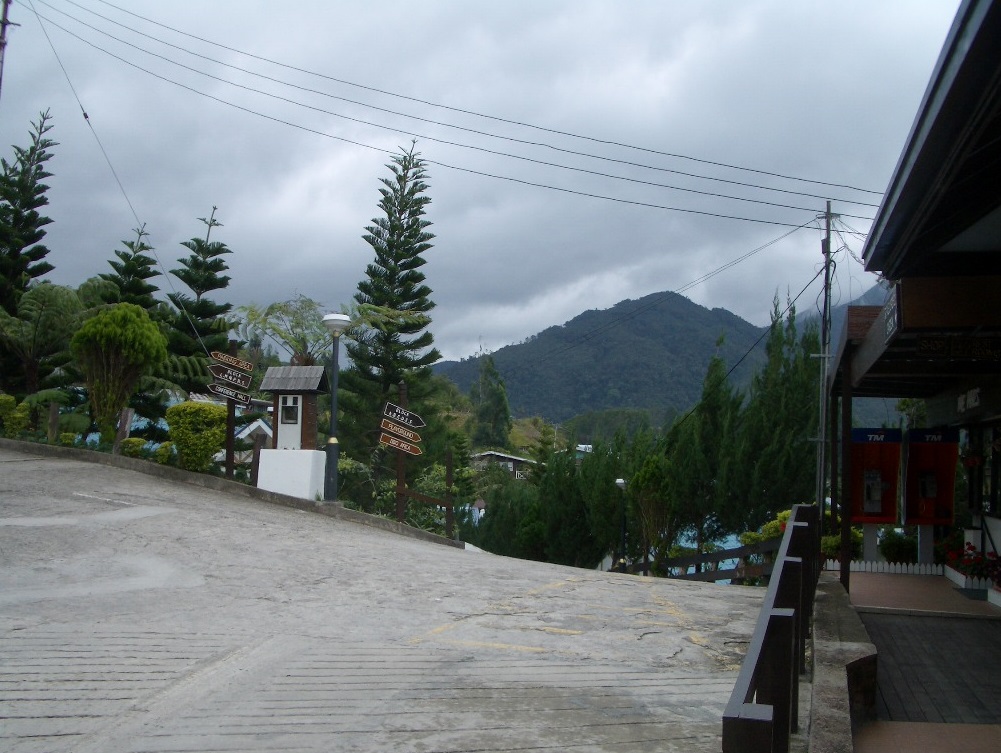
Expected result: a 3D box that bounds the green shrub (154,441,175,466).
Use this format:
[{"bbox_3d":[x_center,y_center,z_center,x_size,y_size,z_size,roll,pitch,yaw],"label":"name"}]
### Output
[{"bbox_3d":[-5.439,1.246,16.400,0.340,0.420,0.340,1,-2,0],"label":"green shrub"}]

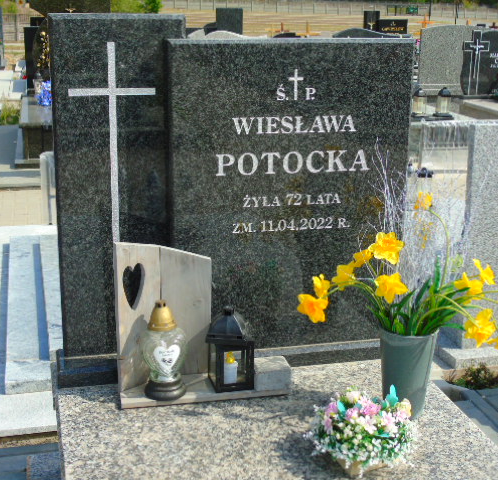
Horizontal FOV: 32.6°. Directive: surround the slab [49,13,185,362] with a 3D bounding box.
[{"bbox_3d":[-0.353,-0.135,2.361,0.352,0.953,0.059,-3,17,-14],"label":"slab"}]

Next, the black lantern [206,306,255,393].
[{"bbox_3d":[-0.050,0.288,2.316,0.125,0.221,0.127,-3,17,-14],"label":"black lantern"}]

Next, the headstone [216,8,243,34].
[{"bbox_3d":[-0.308,-2.957,12.604,0.400,0.900,0.080,-3,17,-14],"label":"headstone"}]

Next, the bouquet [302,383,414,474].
[{"bbox_3d":[0.251,0.434,2.002,0.238,0.170,0.196,-3,17,-14],"label":"bouquet"}]

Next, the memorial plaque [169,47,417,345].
[{"bbox_3d":[0.112,-0.117,2.433,0.694,0.896,0.059,-3,17,-14],"label":"memorial plaque"}]

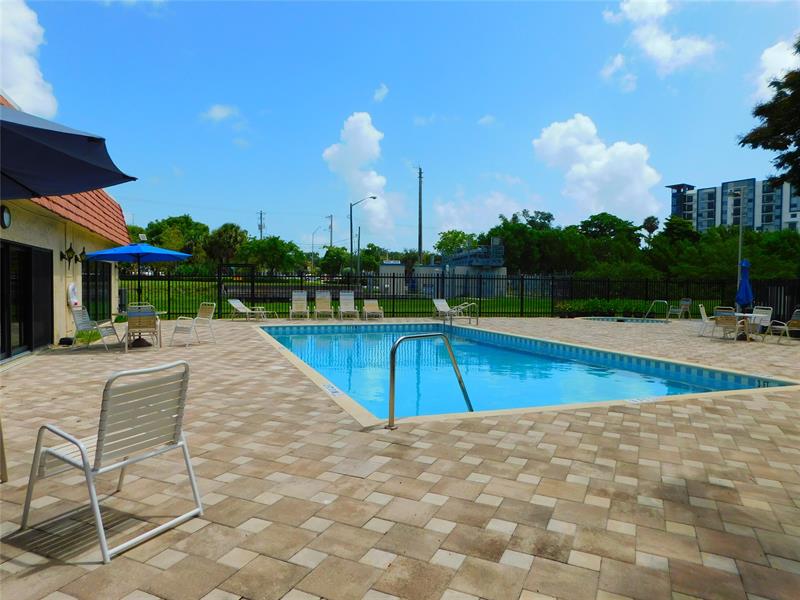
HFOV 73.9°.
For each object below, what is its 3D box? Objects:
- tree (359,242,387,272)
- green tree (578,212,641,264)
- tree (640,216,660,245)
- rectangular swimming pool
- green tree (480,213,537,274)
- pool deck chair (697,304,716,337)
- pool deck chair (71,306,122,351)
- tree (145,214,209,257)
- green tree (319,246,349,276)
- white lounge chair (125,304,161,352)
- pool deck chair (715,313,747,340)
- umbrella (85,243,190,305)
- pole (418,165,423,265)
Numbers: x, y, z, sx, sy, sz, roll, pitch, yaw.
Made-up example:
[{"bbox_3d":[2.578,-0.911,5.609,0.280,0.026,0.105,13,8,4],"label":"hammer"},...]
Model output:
[{"bbox_3d":[-3.359,-3.747,64.922,3.800,6.540,3.800,1,2,0],"label":"tree"},{"bbox_3d":[22.689,-4.803,57.871,7.000,9.410,7.000,1,2,21],"label":"green tree"},{"bbox_3d":[39.952,-6.991,84.809,3.300,12.620,3.300,2,2,25],"label":"tree"},{"bbox_3d":[0.638,1.626,12.236,6.420,1.200,12.280,0,2,-20],"label":"rectangular swimming pool"},{"bbox_3d":[12.125,-5.072,59.868,6.600,9.530,6.600,1,2,11],"label":"green tree"},{"bbox_3d":[8.715,0.630,14.801,0.740,0.880,0.620,2,2,32],"label":"pool deck chair"},{"bbox_3d":[-6.028,0.504,10.723,0.760,0.880,0.610,1,2,3],"label":"pool deck chair"},{"bbox_3d":[-25.907,-5.300,61.885,7.600,9.280,7.600,1,2,0],"label":"tree"},{"bbox_3d":[-8.124,-3.529,64.929,3.900,5.990,3.900,1,2,0],"label":"green tree"},{"bbox_3d":[-5.194,0.578,10.762,0.620,0.880,0.740,0,2,-20],"label":"white lounge chair"},{"bbox_3d":[8.755,0.651,14.054,0.740,0.880,0.620,0,2,-35],"label":"pool deck chair"},{"bbox_3d":[-5.758,-0.141,11.703,2.350,2.250,2.350,1,2,20],"label":"umbrella"},{"bbox_3d":[2.123,-7.425,57.799,0.330,14.080,0.330,1,2,2],"label":"pole"}]

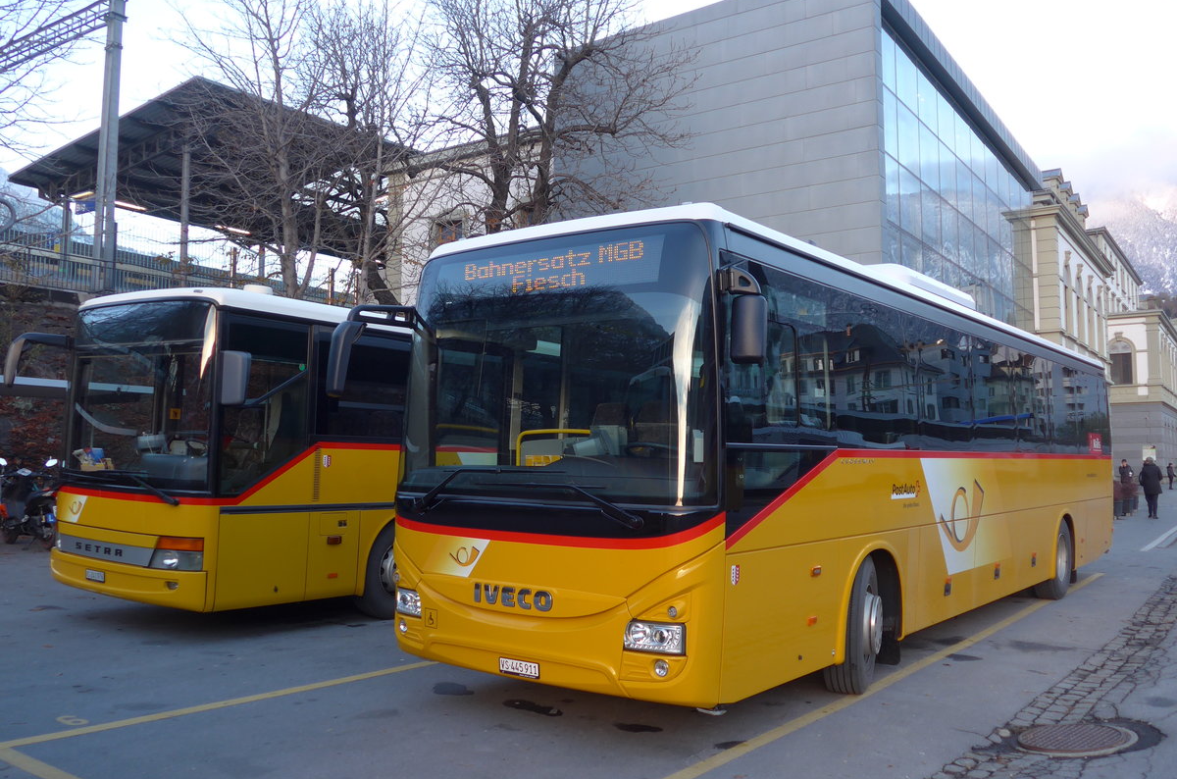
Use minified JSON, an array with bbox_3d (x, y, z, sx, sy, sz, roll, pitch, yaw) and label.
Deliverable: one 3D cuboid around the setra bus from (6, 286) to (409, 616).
[{"bbox_3d":[-0.878,0.976,13.533,2.680,3.220,11.700,-3,-5,38],"label":"setra bus"}]

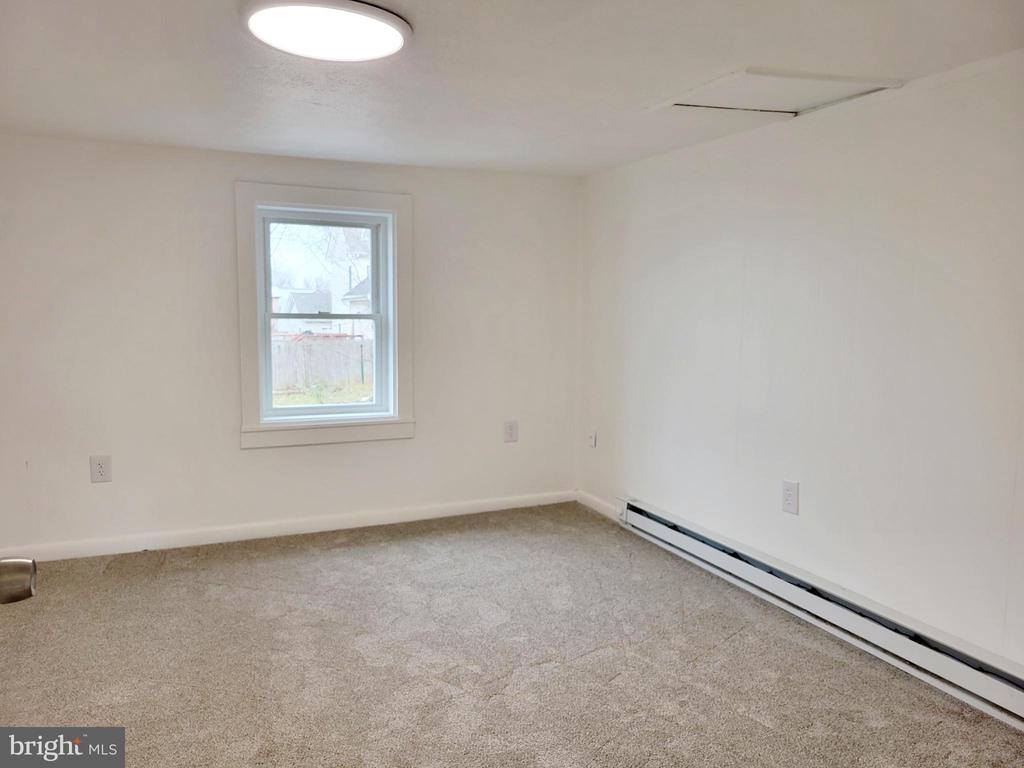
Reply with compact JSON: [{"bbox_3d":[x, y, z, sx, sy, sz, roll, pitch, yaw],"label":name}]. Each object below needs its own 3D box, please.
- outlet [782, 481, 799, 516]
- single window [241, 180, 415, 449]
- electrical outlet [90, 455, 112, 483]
[{"bbox_3d":[1.134,0.463,3.136,0.015,0.128,0.086,-2,7,-24],"label":"outlet"},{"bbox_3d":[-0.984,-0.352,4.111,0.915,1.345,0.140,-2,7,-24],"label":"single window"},{"bbox_3d":[-1.968,0.408,3.687,0.088,0.129,0.015,-2,7,-24],"label":"electrical outlet"}]

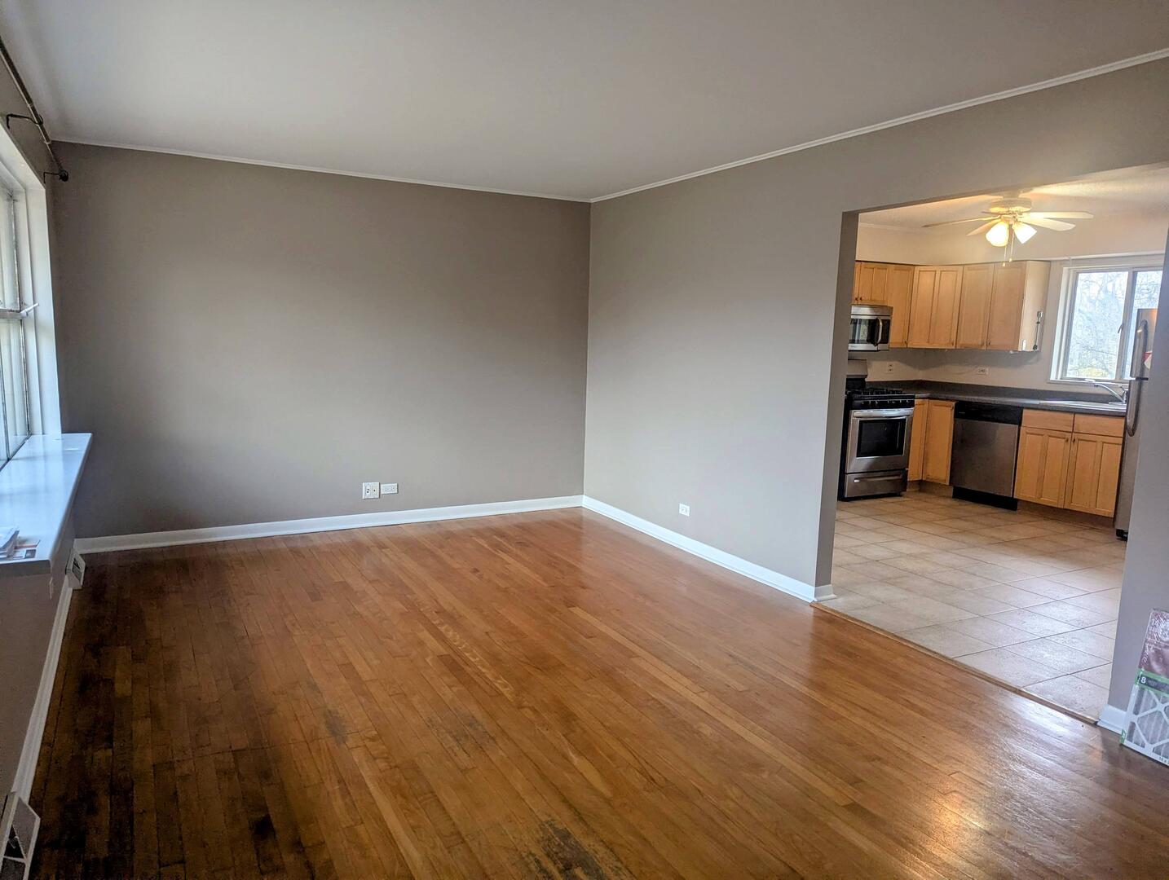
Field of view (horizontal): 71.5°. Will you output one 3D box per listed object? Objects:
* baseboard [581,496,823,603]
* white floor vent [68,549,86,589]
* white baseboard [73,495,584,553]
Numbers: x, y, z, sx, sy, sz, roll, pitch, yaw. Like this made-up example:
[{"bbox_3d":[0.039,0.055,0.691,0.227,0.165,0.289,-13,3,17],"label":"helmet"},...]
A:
[{"bbox_3d":[0.605,0.663,5.438,0.028,0.090,2.575,-3,9,-29],"label":"baseboard"},{"bbox_3d":[-2.783,0.706,4.441,0.066,0.108,0.435,-3,9,-29],"label":"white floor vent"},{"bbox_3d":[-1.530,0.564,5.705,3.490,0.090,0.028,-3,9,-29],"label":"white baseboard"}]

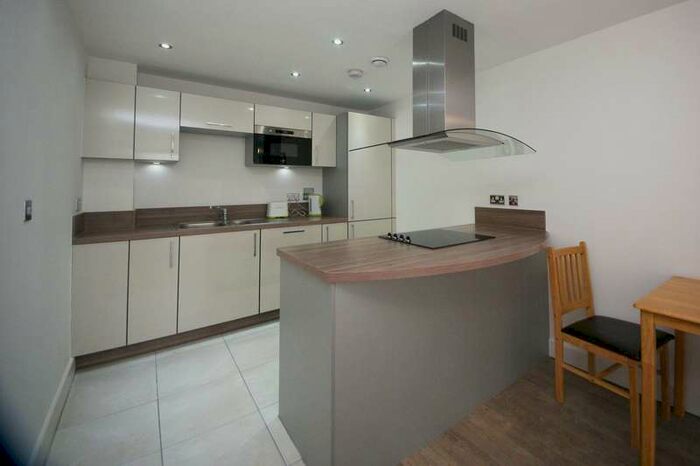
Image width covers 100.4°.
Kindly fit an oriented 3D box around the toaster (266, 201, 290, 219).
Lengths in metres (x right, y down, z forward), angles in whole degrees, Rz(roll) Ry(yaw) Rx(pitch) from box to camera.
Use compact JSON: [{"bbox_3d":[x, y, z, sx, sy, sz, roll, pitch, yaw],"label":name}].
[{"bbox_3d":[-0.742,-0.234,3.009,0.210,0.176,0.164,-5,7,-34],"label":"toaster"}]

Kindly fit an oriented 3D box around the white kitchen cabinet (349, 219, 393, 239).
[{"bbox_3d":[0.056,0.254,3.405,0.599,0.839,0.583,-5,7,-34],"label":"white kitchen cabinet"}]

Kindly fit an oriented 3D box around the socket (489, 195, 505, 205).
[{"bbox_3d":[1.295,-0.289,2.555,0.012,0.085,0.143,-5,7,-34],"label":"socket"}]

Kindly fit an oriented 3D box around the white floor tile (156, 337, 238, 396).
[{"bbox_3d":[-1.094,0.930,2.068,0.471,0.012,0.461,-5,7,-34],"label":"white floor tile"}]

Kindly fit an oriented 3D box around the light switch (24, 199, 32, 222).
[{"bbox_3d":[-1.219,-0.086,1.107,0.010,0.087,0.085,-5,7,-34],"label":"light switch"}]

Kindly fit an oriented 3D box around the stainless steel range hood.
[{"bbox_3d":[0.614,-0.971,1.957,0.993,0.850,0.655,-5,7,-34],"label":"stainless steel range hood"}]

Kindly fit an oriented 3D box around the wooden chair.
[{"bbox_3d":[1.490,0.559,1.712,0.450,0.926,0.481,-5,7,-34],"label":"wooden chair"}]

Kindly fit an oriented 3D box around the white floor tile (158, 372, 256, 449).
[{"bbox_3d":[-0.826,1.001,1.687,0.471,0.012,0.430,-5,7,-34],"label":"white floor tile"}]

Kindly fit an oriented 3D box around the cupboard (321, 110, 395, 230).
[{"bbox_3d":[0.071,-0.323,3.426,0.619,2.006,0.583,-5,7,-34],"label":"cupboard"}]

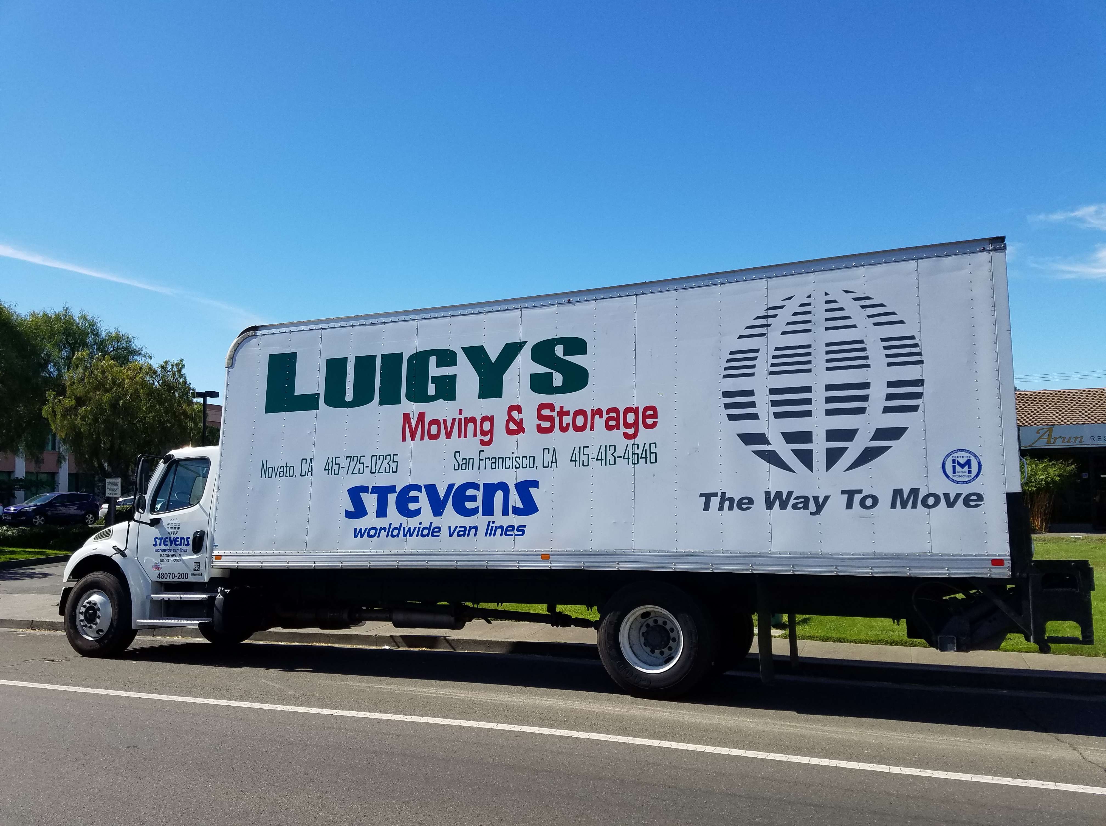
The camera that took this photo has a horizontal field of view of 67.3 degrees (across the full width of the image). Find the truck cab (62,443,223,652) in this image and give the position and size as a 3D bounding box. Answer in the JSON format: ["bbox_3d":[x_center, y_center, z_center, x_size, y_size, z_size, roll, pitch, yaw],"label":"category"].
[{"bbox_3d":[-4.752,1.847,11.120,2.670,2.540,2.420,-3,-12,22],"label":"truck cab"}]

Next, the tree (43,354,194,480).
[{"bbox_3d":[-20.836,1.279,39.585,6.800,8.300,6.600,2,-6,-27],"label":"tree"}]

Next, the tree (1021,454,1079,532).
[{"bbox_3d":[13.847,2.310,23.500,1.950,2.250,1.850,-3,-6,23],"label":"tree"}]

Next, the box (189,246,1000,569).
[{"bbox_3d":[0.382,0.379,9.237,8.040,2.740,2.570,-3,-12,22],"label":"box"}]

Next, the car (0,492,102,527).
[{"bbox_3d":[-24.434,4.737,40.622,1.860,1.680,4.520,-3,-6,23],"label":"car"}]

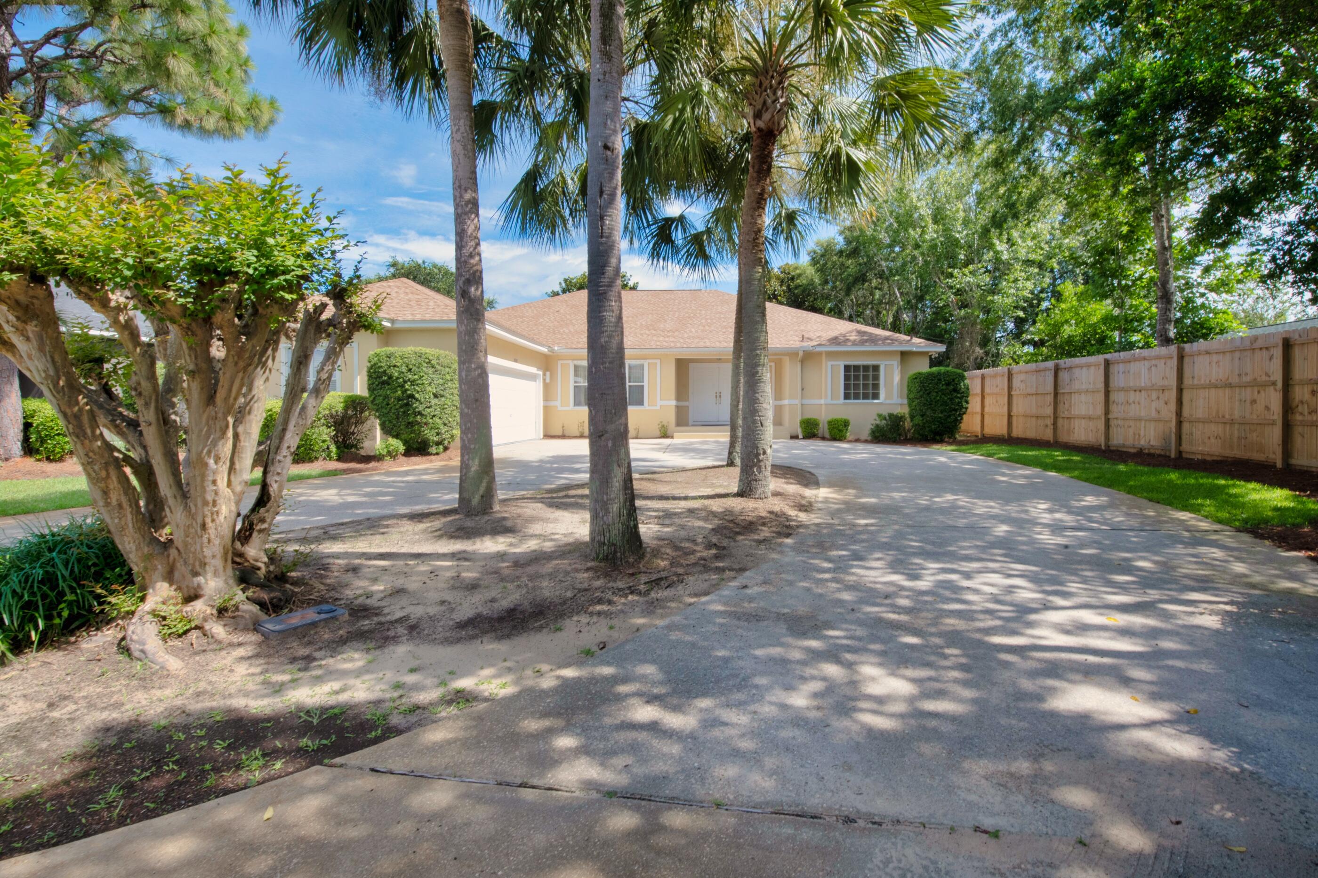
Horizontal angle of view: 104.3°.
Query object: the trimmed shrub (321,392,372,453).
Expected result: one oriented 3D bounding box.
[{"bbox_3d":[-6.895,-0.338,11.050,1.050,1.330,0.950,0,3,6],"label":"trimmed shrub"}]

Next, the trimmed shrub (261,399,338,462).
[{"bbox_3d":[-7.049,-0.180,9.950,1.300,1.250,1.050,0,3,6],"label":"trimmed shrub"}]

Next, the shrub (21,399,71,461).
[{"bbox_3d":[-12.707,-0.213,10.600,0.920,1.270,0.880,0,3,6],"label":"shrub"}]

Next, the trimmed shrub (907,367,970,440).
[{"bbox_3d":[8.293,-1.039,15.200,1.600,2.160,1.450,0,3,6],"label":"trimmed shrub"}]

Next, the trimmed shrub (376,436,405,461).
[{"bbox_3d":[-5.324,0.194,10.150,0.520,0.470,0.500,0,3,6],"label":"trimmed shrub"}]

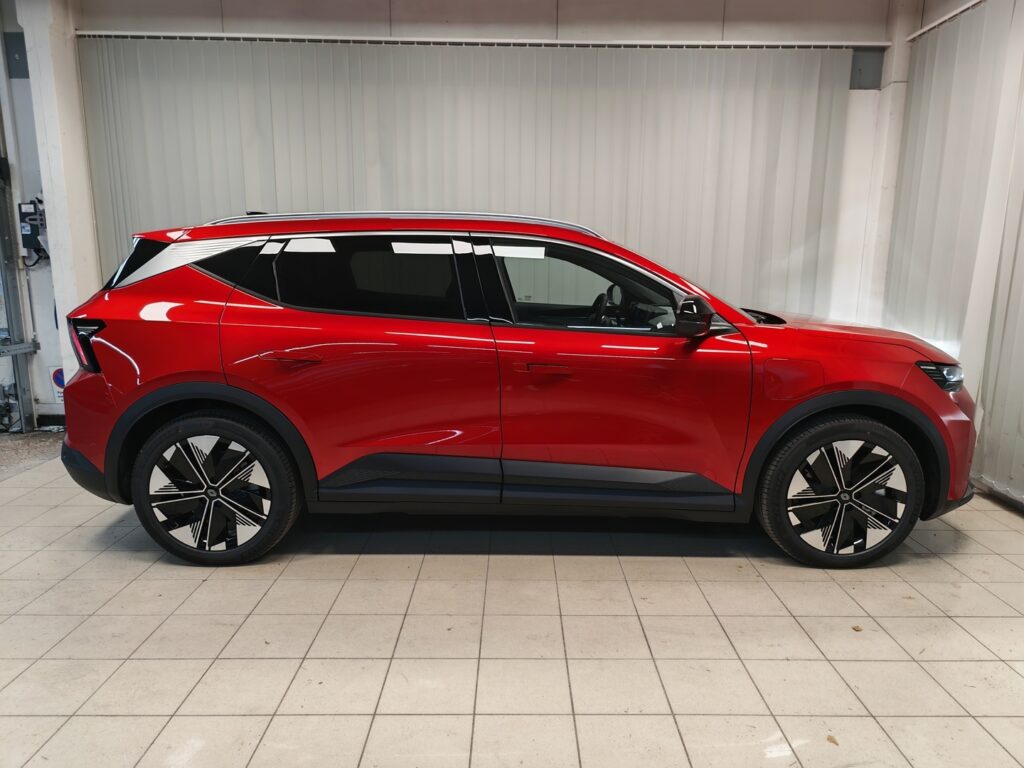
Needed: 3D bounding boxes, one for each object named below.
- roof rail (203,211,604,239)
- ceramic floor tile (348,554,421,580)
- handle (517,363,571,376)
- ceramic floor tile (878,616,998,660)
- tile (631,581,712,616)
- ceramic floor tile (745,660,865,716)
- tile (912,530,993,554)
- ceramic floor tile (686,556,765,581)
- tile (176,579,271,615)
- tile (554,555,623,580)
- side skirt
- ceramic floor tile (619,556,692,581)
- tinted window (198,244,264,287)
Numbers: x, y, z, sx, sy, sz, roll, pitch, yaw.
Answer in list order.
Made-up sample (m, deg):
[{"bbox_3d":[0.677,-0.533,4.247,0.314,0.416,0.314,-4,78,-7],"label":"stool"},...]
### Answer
[{"bbox_3d":[-0.490,-0.726,3.092,1.824,0.111,0.060,0,9,0],"label":"roof rail"},{"bbox_3d":[-0.564,0.822,3.071,0.298,0.010,0.298,0,9,0],"label":"ceramic floor tile"},{"bbox_3d":[0.142,-0.060,2.882,0.230,0.055,0.040,0,10,0],"label":"handle"},{"bbox_3d":[1.537,0.927,2.483,0.298,0.010,0.298,0,9,0],"label":"ceramic floor tile"},{"bbox_3d":[0.633,0.870,2.752,0.295,0.010,0.294,0,10,0],"label":"tile"},{"bbox_3d":[0.938,0.976,2.185,0.297,0.010,0.297,0,10,0],"label":"ceramic floor tile"},{"bbox_3d":[2.144,0.781,3.357,0.298,0.010,0.294,0,10,0],"label":"tile"},{"bbox_3d":[0.938,0.827,3.063,0.297,0.010,0.297,0,10,0],"label":"ceramic floor tile"},{"bbox_3d":[-1.154,0.867,2.752,0.296,0.012,0.296,0,10,0],"label":"tile"},{"bbox_3d":[0.335,0.822,3.045,0.296,0.012,0.296,0,10,0],"label":"tile"},{"bbox_3d":[0.072,0.442,2.989,1.850,0.305,0.100,0,10,0],"label":"side skirt"},{"bbox_3d":[0.633,0.823,3.045,0.296,0.012,0.296,0,10,0],"label":"ceramic floor tile"},{"bbox_3d":[-1.245,-0.525,3.009,0.311,0.208,0.025,1,-13,4],"label":"tinted window"}]

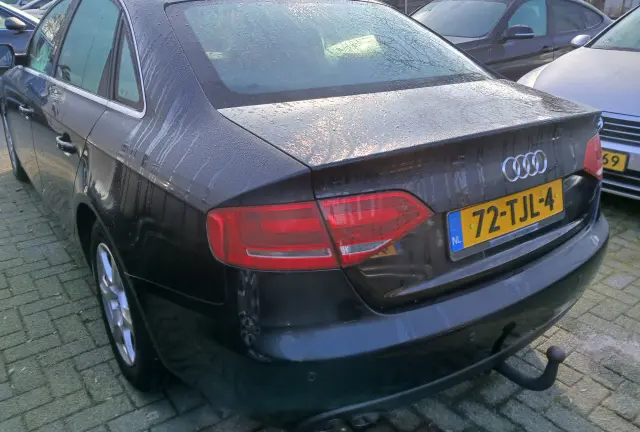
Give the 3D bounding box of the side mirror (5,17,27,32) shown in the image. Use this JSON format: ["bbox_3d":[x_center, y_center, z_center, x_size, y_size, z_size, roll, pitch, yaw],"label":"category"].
[{"bbox_3d":[-3.231,-2.032,5.100,0.180,0.155,0.230,-7,24,-18],"label":"side mirror"}]

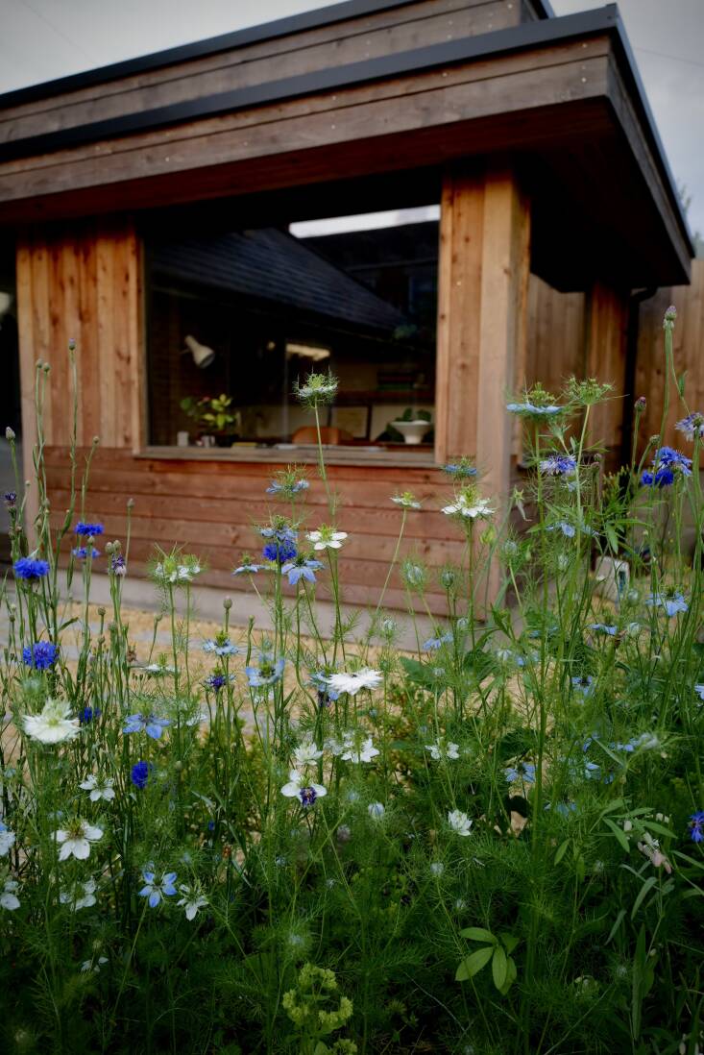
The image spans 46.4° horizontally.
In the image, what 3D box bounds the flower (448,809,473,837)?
[{"bbox_3d":[0.122,0.331,0.920,0.030,0.026,0.030,10,23,7],"label":"flower"}]

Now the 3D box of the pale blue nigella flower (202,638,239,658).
[{"bbox_3d":[-0.156,0.142,0.970,0.043,0.020,0.043,0,11,-9],"label":"pale blue nigella flower"}]

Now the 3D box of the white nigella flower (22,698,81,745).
[{"bbox_3d":[-0.249,0.160,0.680,0.046,0.027,0.046,-2,19,-20],"label":"white nigella flower"}]

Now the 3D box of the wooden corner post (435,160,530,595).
[{"bbox_3d":[0.682,-0.648,4.219,0.360,2.200,0.360,4,7,26],"label":"wooden corner post"}]

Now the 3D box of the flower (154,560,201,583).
[{"bbox_3d":[-0.170,0.042,0.800,0.044,0.018,0.044,-1,6,-12],"label":"flower"}]

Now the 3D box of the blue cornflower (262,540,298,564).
[{"bbox_3d":[-0.081,0.027,0.920,0.038,0.023,0.038,0,19,-5],"label":"blue cornflower"}]

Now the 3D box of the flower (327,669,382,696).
[{"bbox_3d":[0.003,0.136,0.720,0.049,0.014,0.049,-9,6,1],"label":"flower"}]

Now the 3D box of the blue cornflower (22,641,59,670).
[{"bbox_3d":[-0.335,0.136,0.880,0.038,0.026,0.038,-2,28,-21],"label":"blue cornflower"}]

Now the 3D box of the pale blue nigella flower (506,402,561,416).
[{"bbox_3d":[0.155,-0.102,0.700,0.046,0.012,0.046,2,6,12],"label":"pale blue nigella flower"}]

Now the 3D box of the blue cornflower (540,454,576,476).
[{"bbox_3d":[0.226,-0.068,0.900,0.039,0.022,0.039,2,7,14],"label":"blue cornflower"}]

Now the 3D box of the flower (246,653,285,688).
[{"bbox_3d":[-0.098,0.163,0.930,0.043,0.028,0.043,0,16,-6],"label":"flower"}]

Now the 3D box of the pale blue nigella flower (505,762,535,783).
[{"bbox_3d":[0.231,0.335,1.120,0.041,0.022,0.041,2,6,12],"label":"pale blue nigella flower"}]

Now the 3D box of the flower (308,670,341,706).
[{"bbox_3d":[-0.032,0.188,0.960,0.042,0.028,0.042,0,21,-2],"label":"flower"}]

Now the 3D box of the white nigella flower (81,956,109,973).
[{"bbox_3d":[-0.361,0.612,1.150,0.036,0.012,0.036,-1,7,-18],"label":"white nigella flower"}]

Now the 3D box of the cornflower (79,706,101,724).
[{"bbox_3d":[-0.336,0.240,1.050,0.028,0.021,0.027,-1,7,-18],"label":"cornflower"}]

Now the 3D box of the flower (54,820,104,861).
[{"bbox_3d":[-0.233,0.267,0.700,0.042,0.024,0.042,-2,29,-19],"label":"flower"}]

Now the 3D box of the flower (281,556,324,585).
[{"bbox_3d":[-0.053,0.045,0.870,0.045,0.025,0.045,0,11,-3],"label":"flower"}]

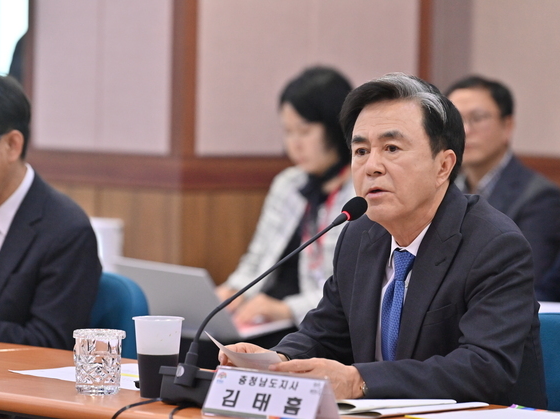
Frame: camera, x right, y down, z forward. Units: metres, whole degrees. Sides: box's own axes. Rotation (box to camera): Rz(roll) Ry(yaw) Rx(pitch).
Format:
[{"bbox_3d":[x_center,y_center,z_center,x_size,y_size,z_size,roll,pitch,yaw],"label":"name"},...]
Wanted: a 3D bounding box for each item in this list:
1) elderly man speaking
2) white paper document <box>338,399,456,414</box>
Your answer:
[{"bbox_3d":[0.210,0.395,5.596,0.660,1.260,0.540,-1,3,-44],"label":"elderly man speaking"},{"bbox_3d":[0.116,0.308,5.296,0.280,0.015,0.210,-1,3,-42],"label":"white paper document"}]

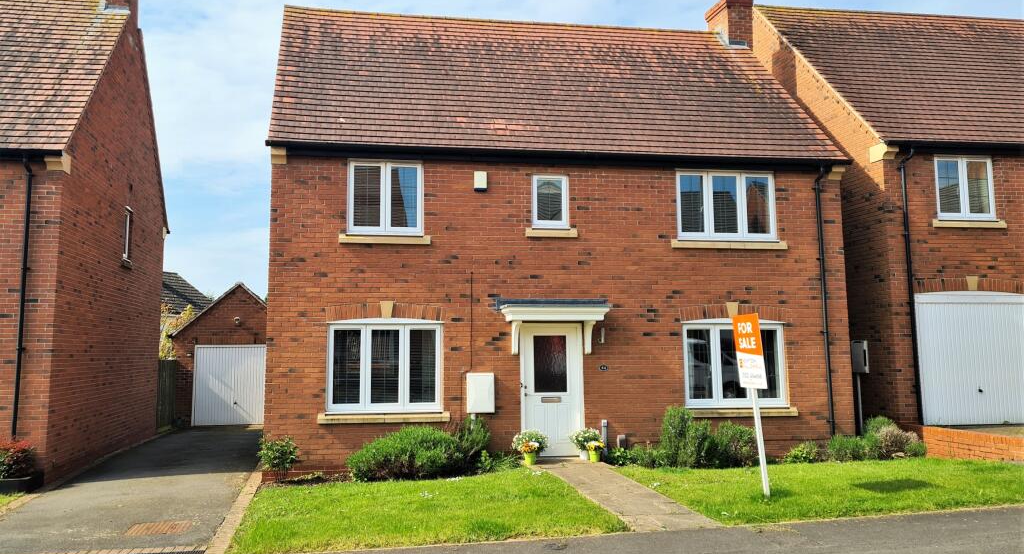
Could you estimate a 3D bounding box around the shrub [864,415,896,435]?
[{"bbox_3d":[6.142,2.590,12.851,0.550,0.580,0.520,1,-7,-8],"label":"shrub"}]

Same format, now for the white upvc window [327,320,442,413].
[{"bbox_3d":[-1.908,1.333,11.633,1.730,1.400,0.120,1,-7,-8],"label":"white upvc window"}]

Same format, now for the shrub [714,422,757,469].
[{"bbox_3d":[3.415,2.542,11.761,0.640,0.660,0.580,1,-7,-8],"label":"shrub"}]

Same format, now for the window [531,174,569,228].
[{"bbox_3d":[0.608,-1.216,12.325,0.612,0.862,0.100,1,-6,-9],"label":"window"}]

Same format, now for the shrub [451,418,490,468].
[{"bbox_3d":[-0.610,2.434,11.334,0.577,0.708,0.560,0,-7,-7],"label":"shrub"}]

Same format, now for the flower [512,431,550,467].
[{"bbox_3d":[0.266,2.469,11.123,0.520,0.460,0.480,1,-7,-8],"label":"flower"}]

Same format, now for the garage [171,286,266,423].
[{"bbox_3d":[-7.640,2.320,23.031,3.300,3.758,5.700,1,-6,-9],"label":"garage"}]

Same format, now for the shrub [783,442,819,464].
[{"bbox_3d":[4.483,2.718,11.934,0.608,0.327,0.500,0,-7,-7],"label":"shrub"}]

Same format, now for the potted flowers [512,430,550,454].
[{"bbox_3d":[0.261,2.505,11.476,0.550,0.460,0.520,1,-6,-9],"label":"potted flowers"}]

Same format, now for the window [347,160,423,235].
[{"bbox_3d":[-1.988,-1.241,12.103,1.191,1.232,0.100,0,-7,-7],"label":"window"}]

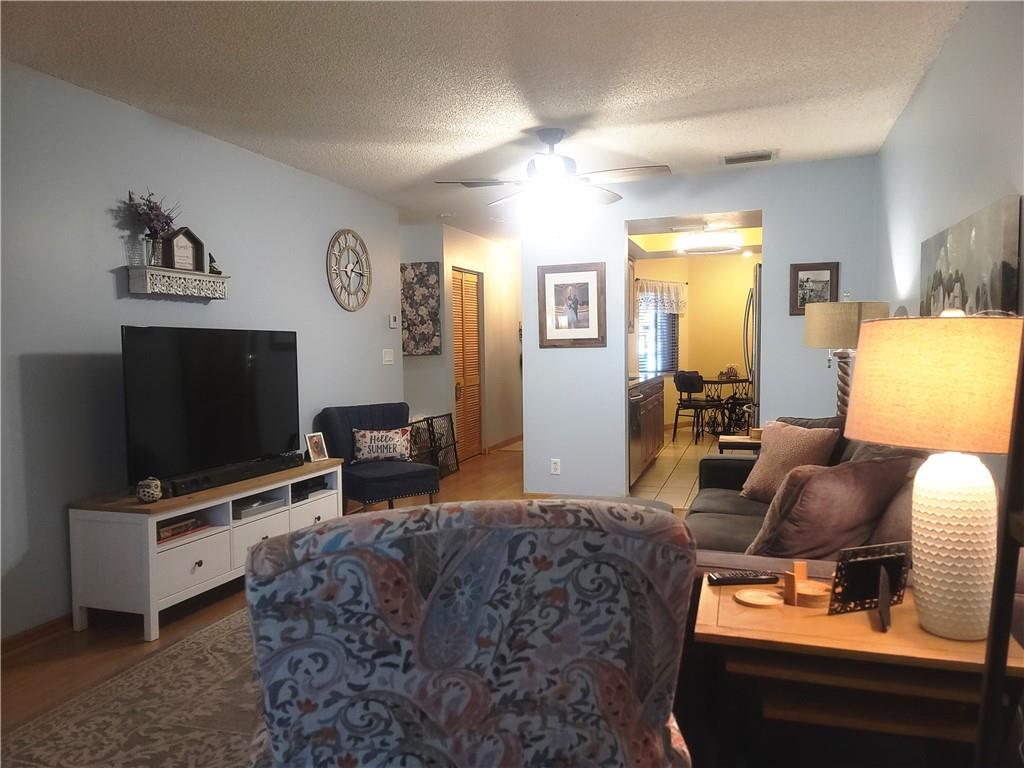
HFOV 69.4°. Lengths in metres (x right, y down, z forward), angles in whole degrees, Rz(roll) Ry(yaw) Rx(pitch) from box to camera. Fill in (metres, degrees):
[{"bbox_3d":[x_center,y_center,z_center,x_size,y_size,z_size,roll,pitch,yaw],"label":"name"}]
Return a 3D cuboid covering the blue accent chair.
[{"bbox_3d":[-0.927,0.581,5.124,0.630,0.820,0.670,-3,4,-39],"label":"blue accent chair"}]

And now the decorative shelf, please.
[{"bbox_3d":[-1.733,-0.522,3.886,0.140,0.135,0.600,0,3,19],"label":"decorative shelf"}]

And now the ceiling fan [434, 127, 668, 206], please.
[{"bbox_3d":[0.236,-1.230,4.277,1.330,0.460,1.330,0,3,19],"label":"ceiling fan"}]

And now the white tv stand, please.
[{"bbox_3d":[-1.489,0.778,3.884,0.470,0.570,1.490,0,3,20],"label":"white tv stand"}]

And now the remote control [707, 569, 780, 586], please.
[{"bbox_3d":[0.578,0.487,1.872,0.185,0.022,0.047,-1,3,-7],"label":"remote control"}]

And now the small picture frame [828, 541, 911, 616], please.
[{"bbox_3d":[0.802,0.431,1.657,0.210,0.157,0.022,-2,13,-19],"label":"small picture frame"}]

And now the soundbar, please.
[{"bbox_3d":[-1.367,0.444,3.710,0.090,0.067,0.910,0,3,22],"label":"soundbar"}]

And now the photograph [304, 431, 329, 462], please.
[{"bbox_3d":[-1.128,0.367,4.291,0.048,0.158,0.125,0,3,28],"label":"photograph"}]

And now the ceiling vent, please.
[{"bbox_3d":[1.603,-1.506,4.978,0.360,0.020,0.250,0,3,19],"label":"ceiling vent"}]

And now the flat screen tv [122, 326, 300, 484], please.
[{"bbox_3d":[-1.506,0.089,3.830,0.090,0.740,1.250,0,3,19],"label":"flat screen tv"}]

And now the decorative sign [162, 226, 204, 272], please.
[{"bbox_3d":[-1.722,-0.703,3.872,0.070,0.230,0.220,0,3,19],"label":"decorative sign"}]

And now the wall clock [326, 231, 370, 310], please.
[{"bbox_3d":[-1.219,-0.867,5.655,0.035,0.620,0.620,0,3,19],"label":"wall clock"}]

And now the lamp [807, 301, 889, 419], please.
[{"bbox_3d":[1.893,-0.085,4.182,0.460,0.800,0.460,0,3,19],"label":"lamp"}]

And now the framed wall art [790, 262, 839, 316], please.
[{"bbox_3d":[2.065,-0.646,5.050,0.306,0.354,0.025,0,3,19],"label":"framed wall art"}]

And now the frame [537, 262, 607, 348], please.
[{"bbox_3d":[0.456,-0.591,5.639,0.530,0.635,0.030,0,3,19],"label":"frame"}]

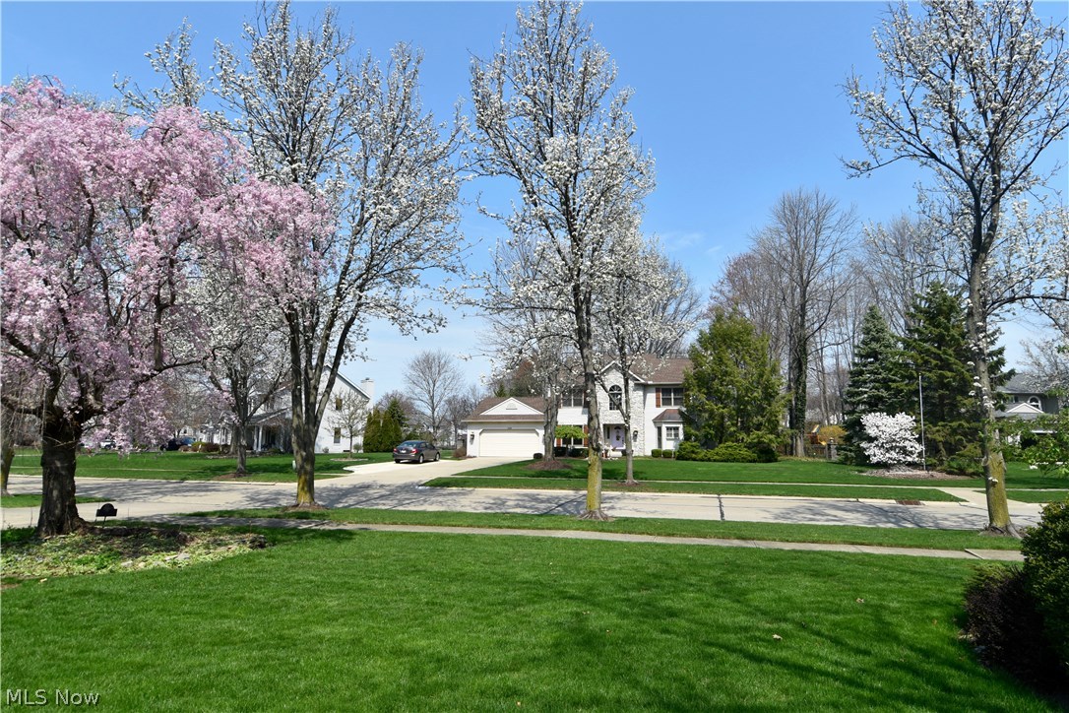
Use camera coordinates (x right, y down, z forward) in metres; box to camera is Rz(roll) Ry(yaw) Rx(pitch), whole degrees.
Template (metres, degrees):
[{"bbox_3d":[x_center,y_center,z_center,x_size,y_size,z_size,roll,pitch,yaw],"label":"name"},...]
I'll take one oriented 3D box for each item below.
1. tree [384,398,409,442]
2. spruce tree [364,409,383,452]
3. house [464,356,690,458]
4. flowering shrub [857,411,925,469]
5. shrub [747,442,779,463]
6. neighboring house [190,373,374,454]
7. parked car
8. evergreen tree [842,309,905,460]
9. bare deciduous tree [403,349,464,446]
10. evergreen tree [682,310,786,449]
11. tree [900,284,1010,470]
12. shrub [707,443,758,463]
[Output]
[{"bbox_3d":[-13.582,6.699,55.601,2.700,5.145,2.700,2,-8,-14],"label":"tree"},{"bbox_3d":[-14.800,6.739,51.561,1.800,4.017,1.800,2,-8,-16],"label":"spruce tree"},{"bbox_3d":[4.550,4.205,50.122,18.900,8.769,12.600,-1,-8,9],"label":"house"},{"bbox_3d":[21.278,4.965,33.640,3.400,3.284,3.400,-5,-9,32],"label":"flowering shrub"},{"bbox_3d":[16.026,6.760,39.675,2.200,1.390,2.000,-2,-7,15],"label":"shrub"},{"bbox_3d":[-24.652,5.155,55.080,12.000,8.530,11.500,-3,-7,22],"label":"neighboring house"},{"bbox_3d":[-7.626,6.071,36.723,1.780,1.450,4.500,-1,-8,10],"label":"parked car"},{"bbox_3d":[23.031,1.764,38.093,4.200,10.588,4.200,-4,-9,31],"label":"evergreen tree"},{"bbox_3d":[-11.491,4.913,64.880,7.000,11.170,7.000,0,-7,0],"label":"bare deciduous tree"},{"bbox_3d":[15.430,2.076,43.668,7.500,11.590,7.200,-2,-7,15],"label":"evergreen tree"},{"bbox_3d":[26.890,1.033,36.474,6.000,11.717,6.000,-5,-9,36],"label":"tree"},{"bbox_3d":[13.983,6.808,39.770,3.400,1.320,2.400,-2,-7,15],"label":"shrub"}]

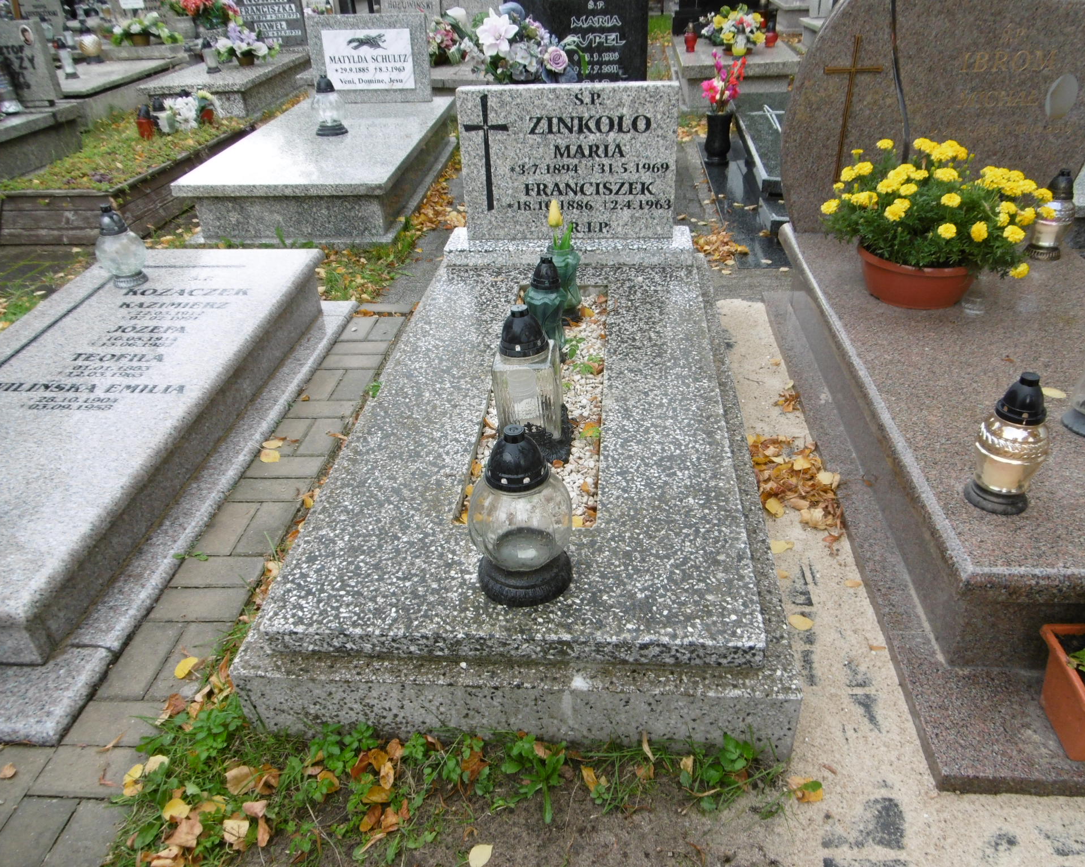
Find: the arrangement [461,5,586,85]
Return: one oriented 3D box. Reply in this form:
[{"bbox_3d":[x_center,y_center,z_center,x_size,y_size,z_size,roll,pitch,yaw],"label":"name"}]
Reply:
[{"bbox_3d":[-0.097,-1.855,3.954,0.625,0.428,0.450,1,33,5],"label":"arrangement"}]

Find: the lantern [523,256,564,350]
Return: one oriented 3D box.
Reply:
[{"bbox_3d":[0.018,-0.330,2.085,0.108,0.280,0.108,0,33,6],"label":"lantern"}]

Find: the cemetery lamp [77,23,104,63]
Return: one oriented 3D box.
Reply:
[{"bbox_3d":[-4.009,-3.479,7.116,0.200,0.312,0.200,1,33,5],"label":"cemetery lamp"}]

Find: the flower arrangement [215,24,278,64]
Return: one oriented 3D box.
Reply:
[{"bbox_3d":[-2.474,-3.269,6.733,0.520,0.309,0.360,1,33,5],"label":"flower arrangement"}]

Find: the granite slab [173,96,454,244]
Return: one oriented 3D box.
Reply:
[{"bbox_3d":[-1.072,-1.467,4.309,0.965,0.285,1.980,1,33,7],"label":"granite slab"}]

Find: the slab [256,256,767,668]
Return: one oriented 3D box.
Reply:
[{"bbox_3d":[0.017,-0.107,1.990,0.815,0.055,1.670,0,33,6],"label":"slab"}]

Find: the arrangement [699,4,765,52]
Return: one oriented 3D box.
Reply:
[{"bbox_3d":[1.402,-2.975,5.896,0.480,0.315,0.360,1,33,5],"label":"arrangement"}]

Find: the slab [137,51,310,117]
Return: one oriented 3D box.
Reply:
[{"bbox_3d":[-2.532,-2.879,6.632,0.820,0.240,1.620,1,33,5],"label":"slab"}]

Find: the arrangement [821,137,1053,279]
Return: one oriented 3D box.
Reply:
[{"bbox_3d":[0.970,-0.559,1.997,0.510,0.310,0.420,0,33,6],"label":"arrangement"}]

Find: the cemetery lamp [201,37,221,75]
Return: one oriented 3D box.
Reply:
[{"bbox_3d":[-2.567,-2.921,6.191,0.105,0.243,0.105,0,33,6],"label":"cemetery lamp"}]

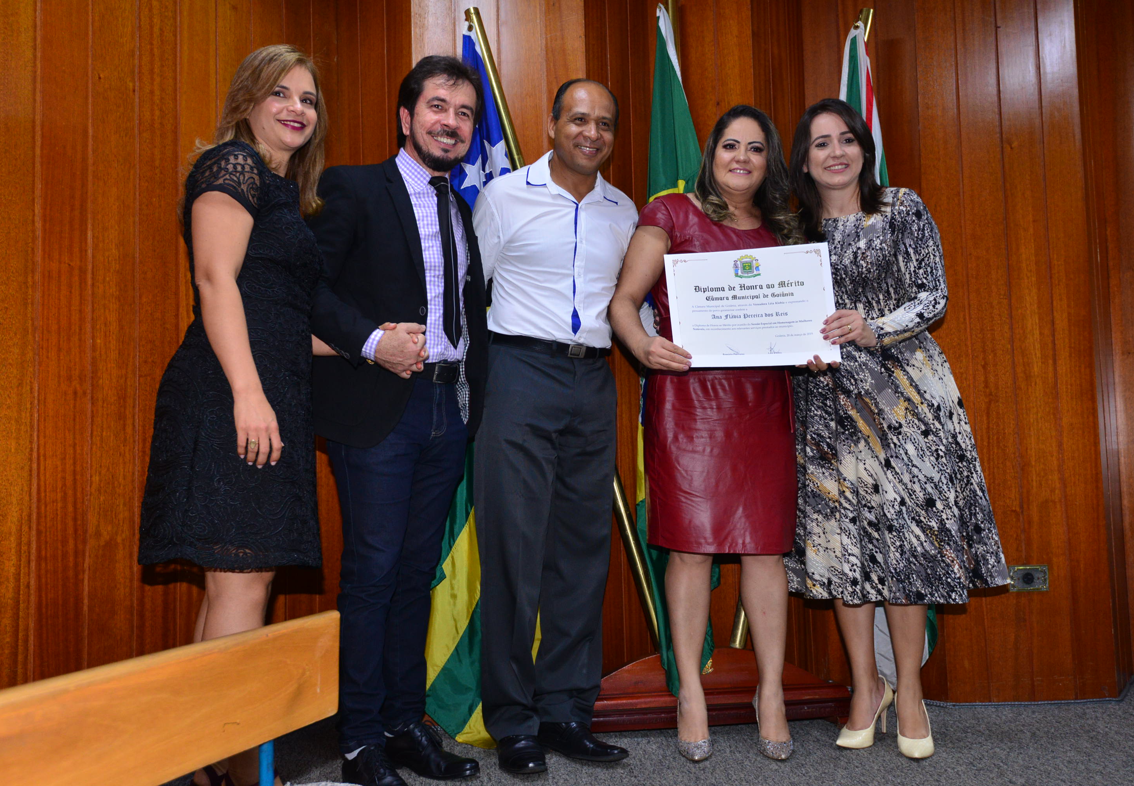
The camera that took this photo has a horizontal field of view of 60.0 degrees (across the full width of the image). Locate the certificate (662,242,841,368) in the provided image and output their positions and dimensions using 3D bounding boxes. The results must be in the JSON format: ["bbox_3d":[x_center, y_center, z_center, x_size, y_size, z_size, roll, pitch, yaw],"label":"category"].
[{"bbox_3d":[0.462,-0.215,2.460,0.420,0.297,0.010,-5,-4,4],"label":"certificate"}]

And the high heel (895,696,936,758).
[{"bbox_3d":[0.915,0.856,2.595,0.088,0.150,0.222,-2,-4,14],"label":"high heel"}]

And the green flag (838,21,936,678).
[{"bbox_3d":[0.955,-0.122,2.920,0.320,1.970,0.200,-2,-4,8],"label":"green flag"}]

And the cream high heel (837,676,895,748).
[{"bbox_3d":[0.803,0.860,2.655,0.218,0.155,0.085,1,-5,-39],"label":"cream high heel"}]

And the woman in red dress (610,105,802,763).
[{"bbox_3d":[0.385,0.083,2.610,0.530,1.720,0.380,-2,-4,2],"label":"woman in red dress"}]

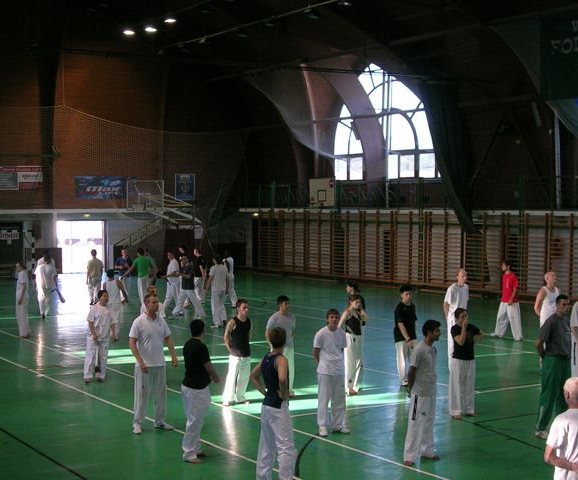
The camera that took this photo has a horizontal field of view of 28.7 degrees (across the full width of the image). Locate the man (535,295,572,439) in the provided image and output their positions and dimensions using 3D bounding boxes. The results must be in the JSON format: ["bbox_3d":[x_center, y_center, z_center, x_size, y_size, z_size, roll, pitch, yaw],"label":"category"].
[{"bbox_3d":[3.554,1.655,15.085,0.510,1.880,0.420,-2,3,-35],"label":"man"}]

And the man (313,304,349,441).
[{"bbox_3d":[0.574,1.770,15.315,0.490,1.700,0.390,-1,2,-13],"label":"man"}]

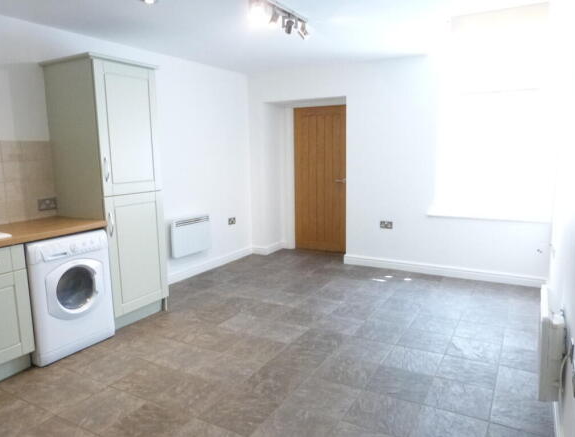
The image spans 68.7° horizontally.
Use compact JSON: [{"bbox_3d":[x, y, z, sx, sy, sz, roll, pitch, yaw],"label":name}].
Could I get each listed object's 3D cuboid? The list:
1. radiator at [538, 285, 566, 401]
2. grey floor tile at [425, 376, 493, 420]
[{"bbox_3d":[1.367,0.617,2.190,0.085,0.390,0.600,4,10,31],"label":"radiator"},{"bbox_3d":[0.963,1.008,2.355,0.335,0.010,0.335,4,10,29],"label":"grey floor tile"}]

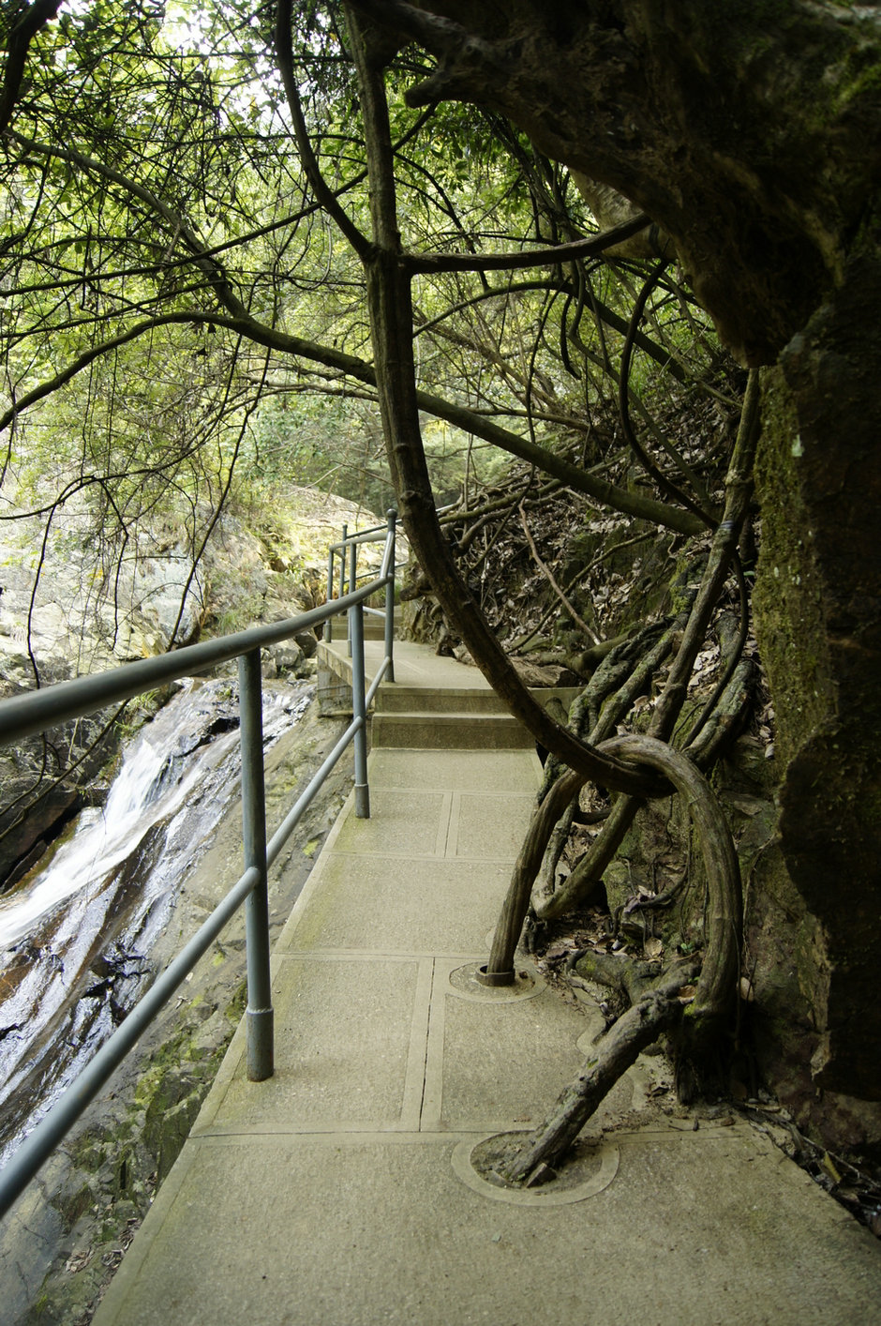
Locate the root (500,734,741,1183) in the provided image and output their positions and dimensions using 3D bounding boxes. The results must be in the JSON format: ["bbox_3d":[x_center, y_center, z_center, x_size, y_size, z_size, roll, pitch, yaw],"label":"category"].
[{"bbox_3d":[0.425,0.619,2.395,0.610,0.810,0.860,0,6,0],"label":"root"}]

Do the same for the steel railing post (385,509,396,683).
[{"bbox_3d":[-0.354,-0.476,7.116,0.072,1.230,0.072,0,6,0],"label":"steel railing post"}]

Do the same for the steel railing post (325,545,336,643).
[{"bbox_3d":[-1.158,-0.712,10.338,0.062,1.020,0.062,0,6,0],"label":"steel railing post"}]

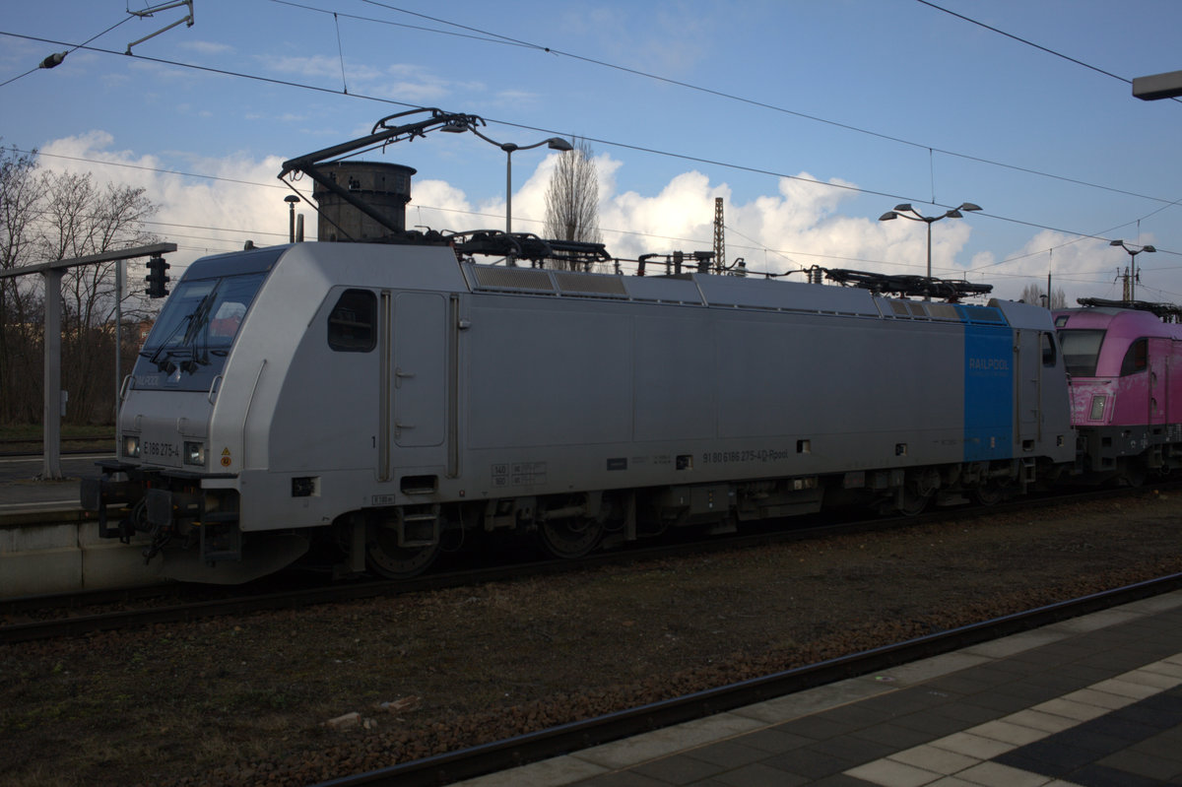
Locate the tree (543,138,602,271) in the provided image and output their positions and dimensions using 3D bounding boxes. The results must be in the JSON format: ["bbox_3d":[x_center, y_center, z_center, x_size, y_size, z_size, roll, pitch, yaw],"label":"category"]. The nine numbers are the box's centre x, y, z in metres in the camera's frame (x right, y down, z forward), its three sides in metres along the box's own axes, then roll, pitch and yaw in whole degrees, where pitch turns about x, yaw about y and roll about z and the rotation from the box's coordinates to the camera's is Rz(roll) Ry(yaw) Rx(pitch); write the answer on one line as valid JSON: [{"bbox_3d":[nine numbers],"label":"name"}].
[{"bbox_3d":[-1.310,-8.480,92.000,4.200,20.000,4.200,0,0,0],"label":"tree"}]

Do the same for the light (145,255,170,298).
[{"bbox_3d":[-5.657,-1.517,16.700,0.270,0.540,0.210,0,1,-43],"label":"light"}]

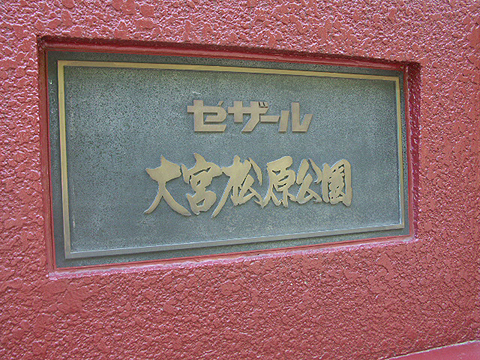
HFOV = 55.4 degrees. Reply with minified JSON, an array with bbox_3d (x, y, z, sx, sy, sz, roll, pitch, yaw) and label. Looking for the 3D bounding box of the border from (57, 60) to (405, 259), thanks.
[{"bbox_3d":[0.026,-0.042,0.787,0.620,0.297,0.012,-2,0,-20],"label":"border"}]

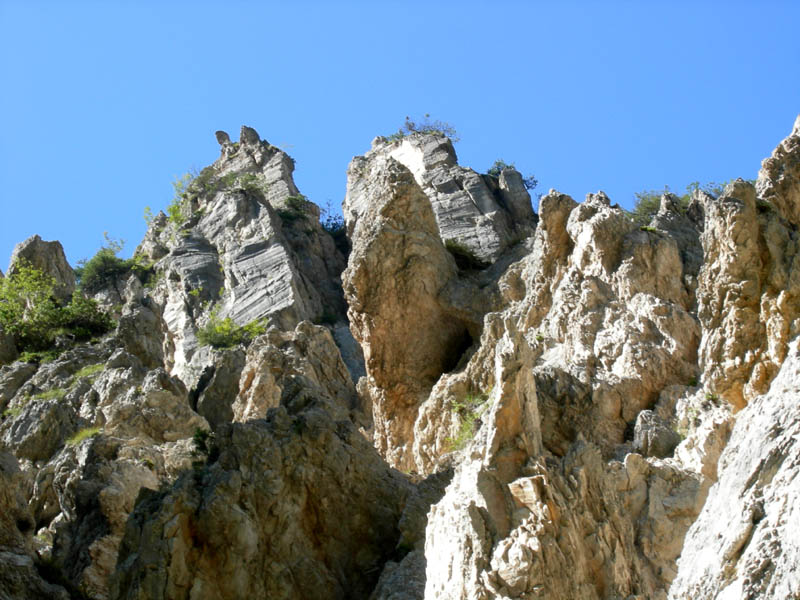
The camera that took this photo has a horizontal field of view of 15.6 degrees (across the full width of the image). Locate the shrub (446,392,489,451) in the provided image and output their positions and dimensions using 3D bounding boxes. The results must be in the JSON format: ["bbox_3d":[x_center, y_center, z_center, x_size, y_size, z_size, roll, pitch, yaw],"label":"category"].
[{"bbox_3d":[1.484,2.670,64.000,0.923,1.065,0.800,0,-20,0],"label":"shrub"}]

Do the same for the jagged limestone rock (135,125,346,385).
[{"bbox_3d":[-3.999,-1.141,73.000,5.315,5.408,4.200,0,-20,0],"label":"jagged limestone rock"}]

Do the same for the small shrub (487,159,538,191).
[{"bbox_3d":[3.013,-3.362,78.000,1.393,0.657,1.100,0,-20,0],"label":"small shrub"}]

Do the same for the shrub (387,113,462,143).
[{"bbox_3d":[0.621,-4.535,77.000,1.957,0.567,1.300,0,-20,0],"label":"shrub"}]

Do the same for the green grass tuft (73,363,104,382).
[{"bbox_3d":[-7.060,1.643,66.000,0.725,0.330,0.450,0,-25,0],"label":"green grass tuft"}]

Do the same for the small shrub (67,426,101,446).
[{"bbox_3d":[-6.630,2.859,61.000,0.712,0.321,0.600,0,-20,0],"label":"small shrub"}]

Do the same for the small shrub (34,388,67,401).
[{"bbox_3d":[-7.562,2.045,63.000,0.692,0.199,0.500,0,-20,0],"label":"small shrub"}]

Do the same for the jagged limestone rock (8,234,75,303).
[{"bbox_3d":[-8.495,-0.746,69.000,1.564,1.242,1.300,0,-20,0],"label":"jagged limestone rock"}]

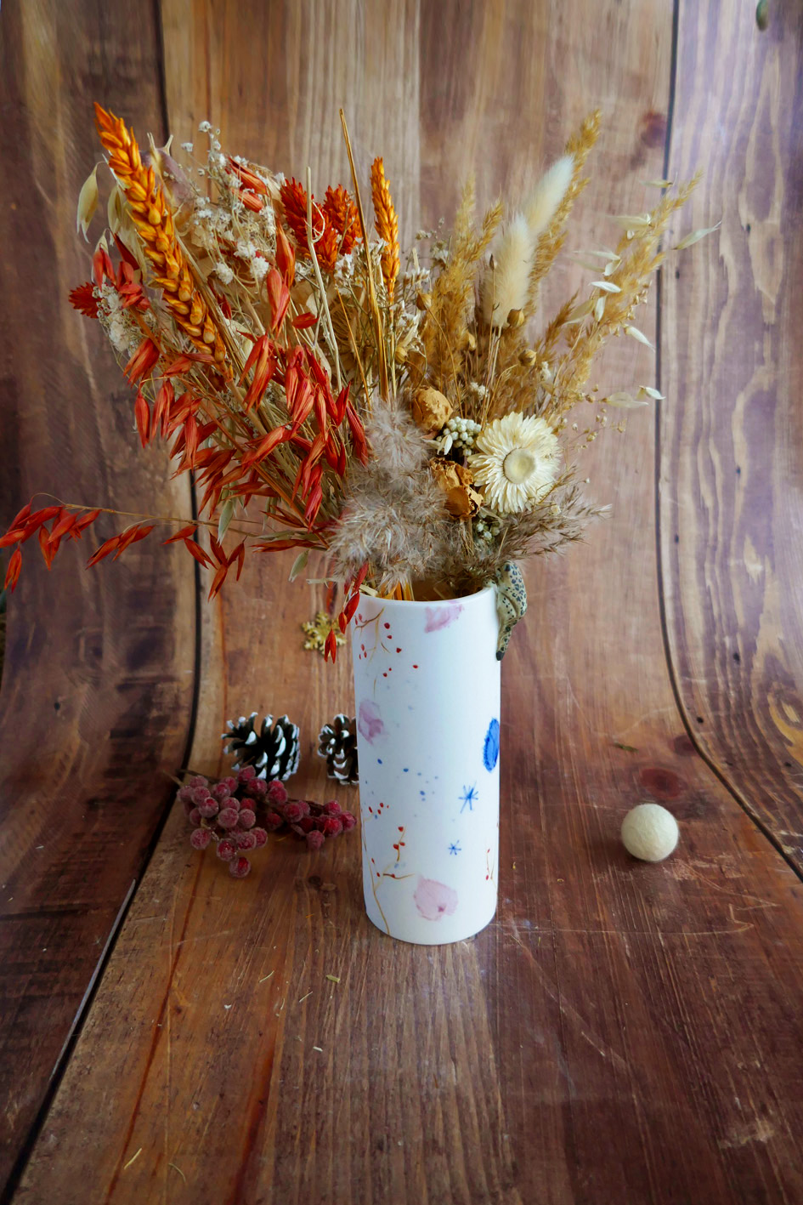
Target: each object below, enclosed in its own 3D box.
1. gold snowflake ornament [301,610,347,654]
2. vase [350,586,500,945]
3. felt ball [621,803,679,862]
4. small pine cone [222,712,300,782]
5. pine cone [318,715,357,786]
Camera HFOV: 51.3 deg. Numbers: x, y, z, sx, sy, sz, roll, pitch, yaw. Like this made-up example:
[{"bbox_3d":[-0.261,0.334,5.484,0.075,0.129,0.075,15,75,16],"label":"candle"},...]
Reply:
[{"bbox_3d":[-0.063,0.025,0.671,0.035,0.037,0.006,-2,-15,1],"label":"gold snowflake ornament"},{"bbox_3d":[0.014,0.078,0.440,0.074,0.188,0.074,-3,19,-3],"label":"vase"},{"bbox_3d":[0.147,0.136,0.495,0.033,0.033,0.033,-2,19,1],"label":"felt ball"},{"bbox_3d":[-0.099,0.103,0.590,0.056,0.049,0.051,-3,19,-3],"label":"small pine cone"},{"bbox_3d":[-0.034,0.103,0.585,0.052,0.049,0.052,-3,19,-3],"label":"pine cone"}]

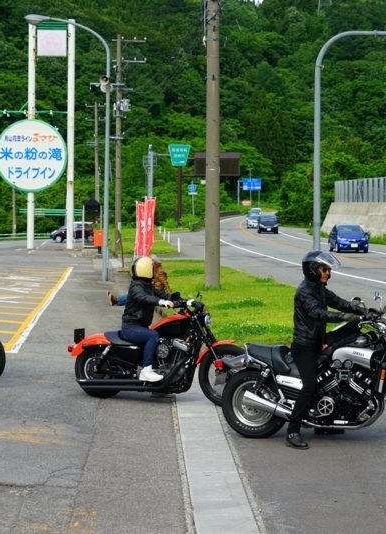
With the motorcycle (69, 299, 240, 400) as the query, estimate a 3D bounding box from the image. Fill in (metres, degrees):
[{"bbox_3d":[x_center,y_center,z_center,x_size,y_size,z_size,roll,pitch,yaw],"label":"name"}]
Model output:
[{"bbox_3d":[-0.353,0.894,13.480,2.260,1.200,0.840,1,2,22],"label":"motorcycle"}]

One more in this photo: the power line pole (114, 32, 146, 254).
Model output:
[{"bbox_3d":[-3.640,-7.041,69.000,1.950,12.160,0.700,0,2,3],"label":"power line pole"}]

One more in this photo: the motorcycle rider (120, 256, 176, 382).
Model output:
[{"bbox_3d":[-0.428,0.563,13.499,0.780,1.360,0.680,1,2,22],"label":"motorcycle rider"}]

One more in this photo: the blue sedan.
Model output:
[{"bbox_3d":[8.674,-1.587,68.839,1.700,1.530,3.980,0,2,-2],"label":"blue sedan"}]

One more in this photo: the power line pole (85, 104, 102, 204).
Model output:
[{"bbox_3d":[-7.931,-7.931,101.000,1.500,11.320,0.450,1,2,6],"label":"power line pole"}]

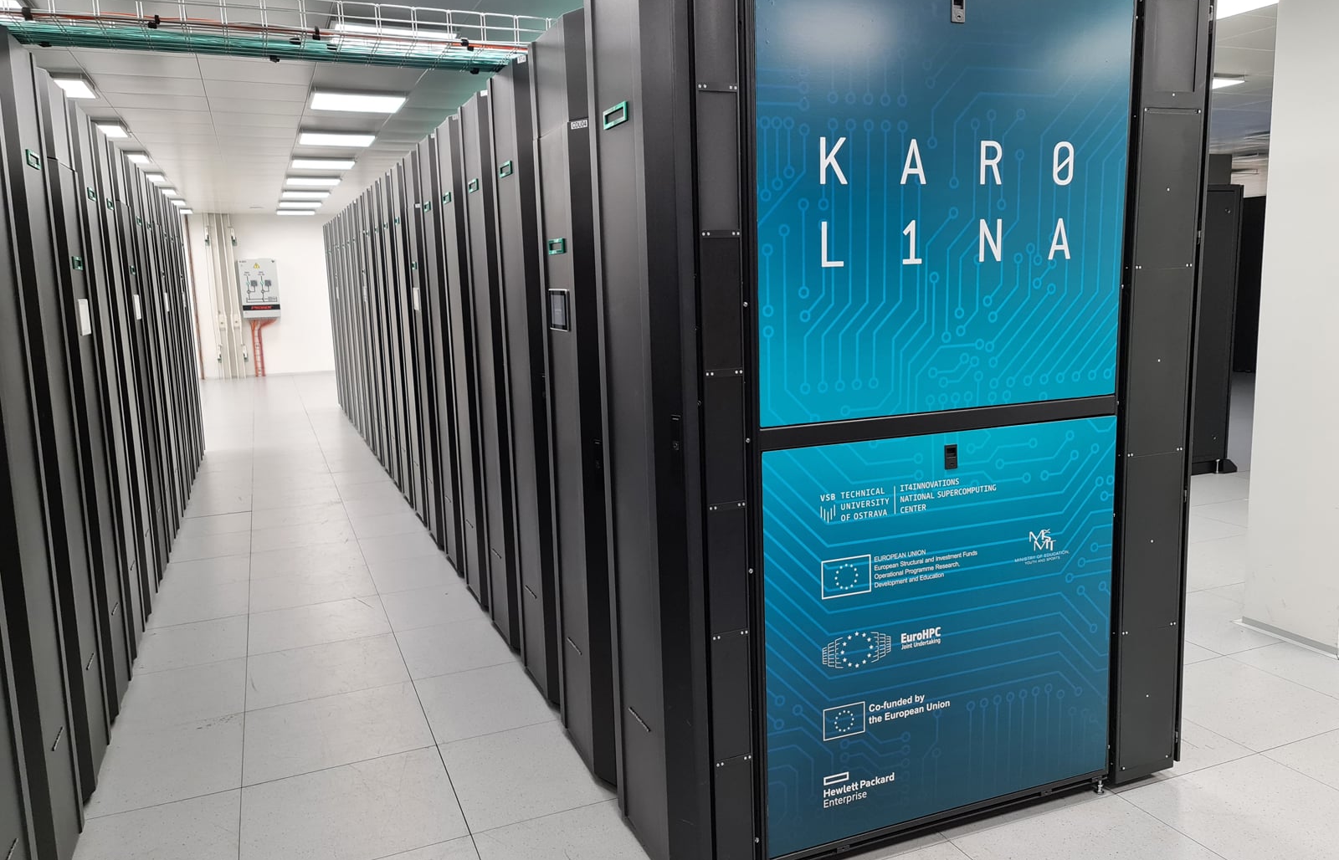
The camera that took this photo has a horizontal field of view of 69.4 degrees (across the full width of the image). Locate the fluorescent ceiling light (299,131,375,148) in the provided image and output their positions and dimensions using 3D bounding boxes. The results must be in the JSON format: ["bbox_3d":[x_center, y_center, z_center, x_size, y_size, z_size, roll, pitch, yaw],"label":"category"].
[{"bbox_3d":[-2.849,-2.508,8.265,0.600,0.070,0.600,-5,10,-22],"label":"fluorescent ceiling light"}]

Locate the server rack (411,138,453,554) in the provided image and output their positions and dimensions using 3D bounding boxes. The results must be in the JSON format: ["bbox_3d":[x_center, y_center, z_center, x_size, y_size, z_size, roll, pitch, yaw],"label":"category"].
[{"bbox_3d":[-0.589,-0.441,5.501,1.450,2.295,0.600,-5,10,-22],"label":"server rack"}]

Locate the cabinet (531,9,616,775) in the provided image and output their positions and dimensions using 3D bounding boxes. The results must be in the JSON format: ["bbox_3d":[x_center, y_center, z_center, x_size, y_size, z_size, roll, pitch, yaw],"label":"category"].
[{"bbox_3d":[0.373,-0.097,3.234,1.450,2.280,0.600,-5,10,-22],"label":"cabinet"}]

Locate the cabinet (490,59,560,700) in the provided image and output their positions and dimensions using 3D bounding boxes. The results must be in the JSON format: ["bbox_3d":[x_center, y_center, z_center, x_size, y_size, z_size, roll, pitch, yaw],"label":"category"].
[{"bbox_3d":[0.103,-0.200,3.857,1.450,2.295,0.600,-5,10,-22],"label":"cabinet"}]

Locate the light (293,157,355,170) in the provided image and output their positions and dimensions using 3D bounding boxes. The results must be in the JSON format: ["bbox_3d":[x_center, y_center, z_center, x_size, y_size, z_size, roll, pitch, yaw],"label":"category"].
[{"bbox_3d":[-3.550,-2.748,9.905,0.600,0.070,0.600,-5,10,-22],"label":"light"}]

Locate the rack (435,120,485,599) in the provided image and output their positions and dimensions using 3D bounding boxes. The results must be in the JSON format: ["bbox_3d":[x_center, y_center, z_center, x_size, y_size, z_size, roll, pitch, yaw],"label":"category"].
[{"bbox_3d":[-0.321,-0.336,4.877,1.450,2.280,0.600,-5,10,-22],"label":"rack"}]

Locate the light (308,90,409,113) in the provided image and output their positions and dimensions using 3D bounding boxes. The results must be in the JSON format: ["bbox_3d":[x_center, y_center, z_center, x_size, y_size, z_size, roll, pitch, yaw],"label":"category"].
[{"bbox_3d":[-2.279,-2.414,7.067,0.620,0.060,0.620,-5,10,-22],"label":"light"}]

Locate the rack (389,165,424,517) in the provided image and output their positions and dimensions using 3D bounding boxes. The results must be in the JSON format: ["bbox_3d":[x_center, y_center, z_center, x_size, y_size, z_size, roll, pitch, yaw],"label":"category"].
[{"bbox_3d":[-1.050,-0.602,6.597,1.450,2.295,0.600,-5,10,-22],"label":"rack"}]

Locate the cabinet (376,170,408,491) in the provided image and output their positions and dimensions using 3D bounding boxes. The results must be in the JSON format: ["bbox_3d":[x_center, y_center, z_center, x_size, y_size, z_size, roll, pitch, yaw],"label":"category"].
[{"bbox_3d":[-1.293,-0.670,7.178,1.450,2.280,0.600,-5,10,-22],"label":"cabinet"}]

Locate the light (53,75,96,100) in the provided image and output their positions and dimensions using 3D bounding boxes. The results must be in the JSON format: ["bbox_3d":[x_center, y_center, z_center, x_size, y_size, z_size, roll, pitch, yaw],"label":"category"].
[{"bbox_3d":[-4.090,-2.229,6.252,0.620,0.060,0.620,-5,10,-22],"label":"light"}]

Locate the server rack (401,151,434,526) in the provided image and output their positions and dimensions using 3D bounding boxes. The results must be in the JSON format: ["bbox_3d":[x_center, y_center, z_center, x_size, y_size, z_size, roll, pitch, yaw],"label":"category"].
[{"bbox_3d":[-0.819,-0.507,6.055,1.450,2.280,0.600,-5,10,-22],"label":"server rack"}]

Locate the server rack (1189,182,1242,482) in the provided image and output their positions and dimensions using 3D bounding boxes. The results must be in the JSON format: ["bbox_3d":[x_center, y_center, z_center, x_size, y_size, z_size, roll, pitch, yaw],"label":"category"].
[{"bbox_3d":[3.464,-0.694,7.082,1.090,2.050,0.620,-5,10,-22],"label":"server rack"}]

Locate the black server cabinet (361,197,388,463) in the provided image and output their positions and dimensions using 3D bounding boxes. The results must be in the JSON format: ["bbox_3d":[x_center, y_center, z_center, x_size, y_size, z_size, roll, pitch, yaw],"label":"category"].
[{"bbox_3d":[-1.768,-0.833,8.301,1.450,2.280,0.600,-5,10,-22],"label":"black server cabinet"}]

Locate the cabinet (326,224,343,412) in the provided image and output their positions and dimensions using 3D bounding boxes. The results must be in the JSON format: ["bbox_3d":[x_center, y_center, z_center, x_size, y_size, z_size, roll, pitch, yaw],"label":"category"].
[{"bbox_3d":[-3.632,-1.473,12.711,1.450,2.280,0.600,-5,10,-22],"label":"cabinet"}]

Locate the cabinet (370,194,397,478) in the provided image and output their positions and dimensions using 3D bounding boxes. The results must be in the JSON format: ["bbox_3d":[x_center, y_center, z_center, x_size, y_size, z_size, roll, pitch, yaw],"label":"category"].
[{"bbox_3d":[-1.512,-0.763,7.693,1.450,2.295,0.600,-5,10,-22],"label":"cabinet"}]

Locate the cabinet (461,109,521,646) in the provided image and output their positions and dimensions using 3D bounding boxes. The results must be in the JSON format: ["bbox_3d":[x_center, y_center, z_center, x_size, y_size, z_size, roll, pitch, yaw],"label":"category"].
[{"bbox_3d":[-0.035,-0.290,4.455,1.660,2.280,0.600,-6,10,-22],"label":"cabinet"}]

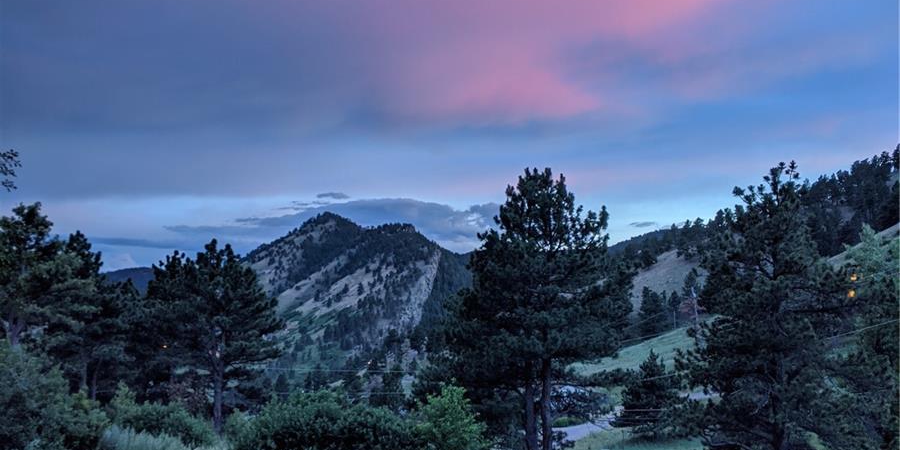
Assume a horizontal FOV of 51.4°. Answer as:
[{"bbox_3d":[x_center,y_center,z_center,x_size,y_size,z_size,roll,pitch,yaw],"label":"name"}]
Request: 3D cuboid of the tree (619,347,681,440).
[{"bbox_3d":[9.425,7.968,44.000,2.821,4.231,2.679,0,-3,0],"label":"tree"}]

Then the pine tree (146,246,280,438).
[{"bbox_3d":[-8.627,4.087,34.000,4.940,6.974,4.199,0,-3,0],"label":"pine tree"}]

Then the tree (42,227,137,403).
[{"bbox_3d":[-14.290,3.736,37.000,3.637,6.957,3.455,0,-3,0],"label":"tree"}]

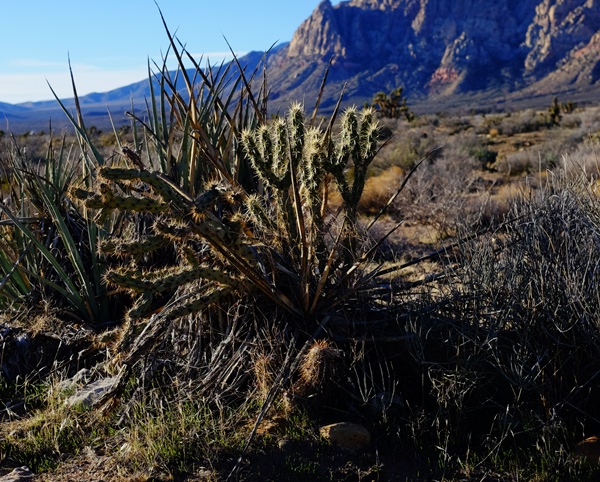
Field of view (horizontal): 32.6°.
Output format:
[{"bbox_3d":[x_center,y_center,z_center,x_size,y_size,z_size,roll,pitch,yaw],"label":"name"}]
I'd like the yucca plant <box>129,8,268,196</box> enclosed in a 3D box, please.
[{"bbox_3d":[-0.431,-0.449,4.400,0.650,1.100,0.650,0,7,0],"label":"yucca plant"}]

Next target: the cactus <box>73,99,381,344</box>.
[{"bbox_3d":[-0.267,-0.074,3.720,1.100,0.850,0.750,0,7,0],"label":"cactus"}]

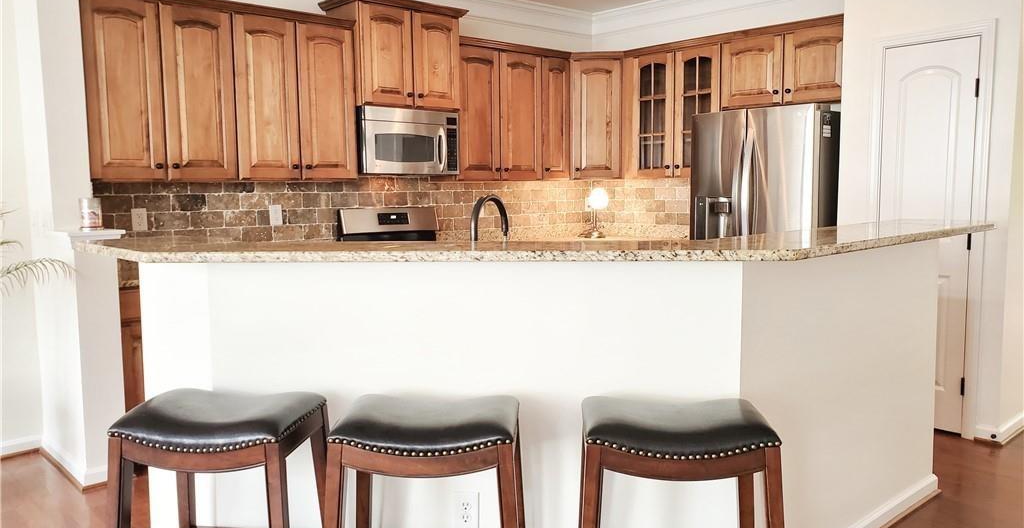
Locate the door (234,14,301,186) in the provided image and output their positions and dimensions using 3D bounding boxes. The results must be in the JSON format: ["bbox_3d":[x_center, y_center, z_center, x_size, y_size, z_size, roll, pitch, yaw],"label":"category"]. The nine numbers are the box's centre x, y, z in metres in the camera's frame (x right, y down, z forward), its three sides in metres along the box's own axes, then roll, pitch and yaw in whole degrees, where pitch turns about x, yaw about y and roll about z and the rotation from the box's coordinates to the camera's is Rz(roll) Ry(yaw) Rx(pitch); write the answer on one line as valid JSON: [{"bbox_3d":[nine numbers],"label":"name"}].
[{"bbox_3d":[-1.373,-0.923,4.321,0.360,0.895,0.025,-6,7,-41],"label":"door"}]

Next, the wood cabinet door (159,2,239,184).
[{"bbox_3d":[-1.654,-0.896,4.075,0.373,0.895,0.025,-6,7,-41],"label":"wood cabinet door"}]

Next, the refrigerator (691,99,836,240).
[{"bbox_3d":[1.724,-0.083,5.021,0.805,1.778,0.833,-6,8,-42],"label":"refrigerator"}]

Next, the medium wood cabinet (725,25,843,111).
[{"bbox_3d":[1.881,-1.279,5.104,0.333,0.460,0.912,-6,8,-42],"label":"medium wood cabinet"}]

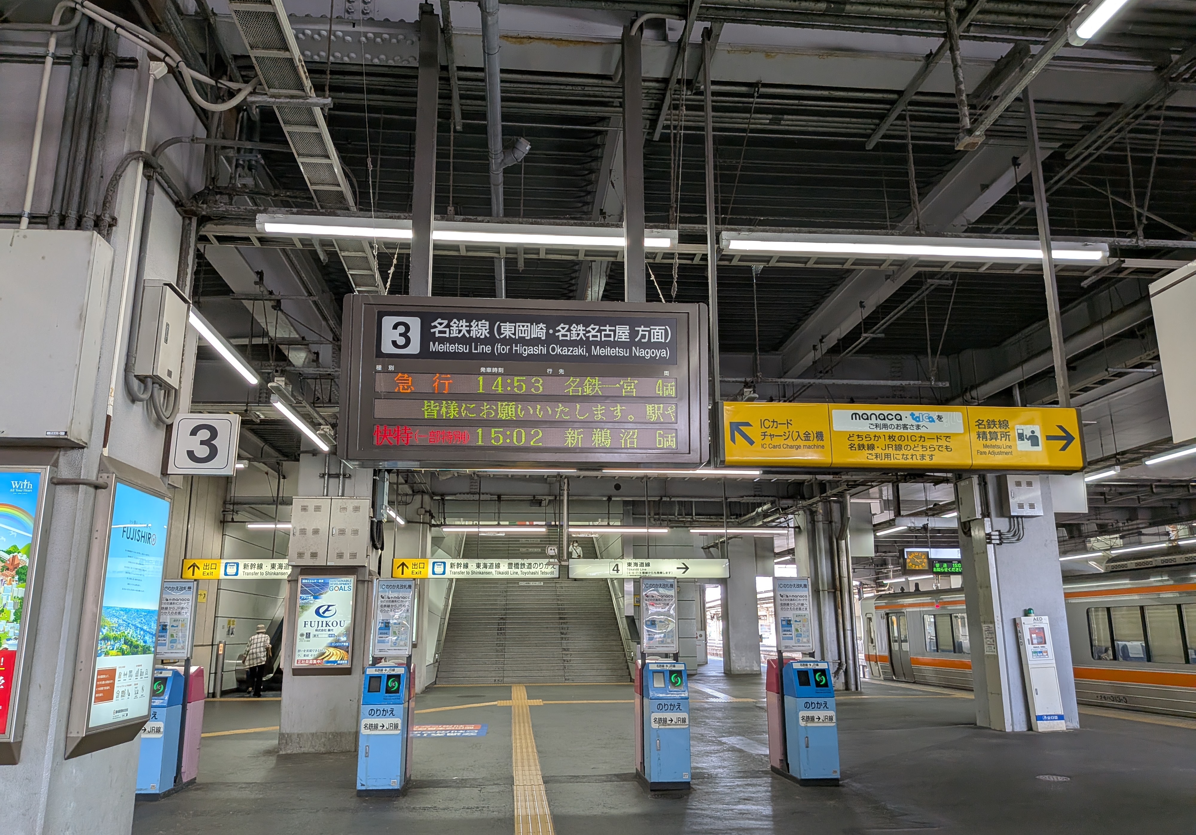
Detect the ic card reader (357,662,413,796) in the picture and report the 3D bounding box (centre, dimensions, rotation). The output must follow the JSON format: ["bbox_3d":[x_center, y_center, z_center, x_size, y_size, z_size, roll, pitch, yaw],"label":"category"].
[{"bbox_3d":[-2.163,3.147,8.513,0.375,1.190,1.040,1,-14,-6],"label":"ic card reader"}]

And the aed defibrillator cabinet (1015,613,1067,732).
[{"bbox_3d":[6.160,3.546,11.555,0.395,1.510,0.230,1,-13,-6],"label":"aed defibrillator cabinet"}]

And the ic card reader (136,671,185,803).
[{"bbox_3d":[-4.281,3.004,7.940,0.390,1.190,0.400,1,-13,-6],"label":"ic card reader"}]

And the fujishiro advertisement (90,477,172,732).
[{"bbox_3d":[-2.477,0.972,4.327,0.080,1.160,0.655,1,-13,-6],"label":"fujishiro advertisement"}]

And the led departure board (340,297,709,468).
[{"bbox_3d":[-0.373,-0.164,4.456,1.870,0.870,0.280,1,-13,-6],"label":"led departure board"}]

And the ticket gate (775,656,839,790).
[{"bbox_3d":[2.188,3.117,8.558,0.390,1.190,0.400,1,-13,-6],"label":"ticket gate"}]

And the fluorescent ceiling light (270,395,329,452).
[{"bbox_3d":[-3.342,0.123,9.438,0.080,0.080,2.420,1,-14,-6],"label":"fluorescent ceiling light"}]

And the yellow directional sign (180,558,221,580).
[{"bbox_3d":[-7.260,2.795,15.203,0.708,0.363,0.170,1,-14,-6],"label":"yellow directional sign"}]

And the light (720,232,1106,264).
[{"bbox_3d":[1.953,-1.033,5.036,2.420,0.075,0.080,1,-14,-6],"label":"light"}]

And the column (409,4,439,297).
[{"bbox_3d":[-0.978,-1.516,4.705,0.100,1.880,0.100,1,-13,-6],"label":"column"}]

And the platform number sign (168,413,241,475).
[{"bbox_3d":[-2.561,0.186,5.425,0.405,0.405,0.070,1,-14,-6],"label":"platform number sign"}]

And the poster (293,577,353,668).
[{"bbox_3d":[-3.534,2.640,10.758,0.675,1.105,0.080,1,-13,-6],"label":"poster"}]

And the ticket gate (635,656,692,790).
[{"bbox_3d":[0.645,3.151,8.642,0.375,1.190,1.040,1,-14,-6],"label":"ticket gate"}]

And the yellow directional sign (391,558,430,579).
[{"bbox_3d":[-3.517,2.844,15.586,0.703,0.360,0.170,1,-14,-6],"label":"yellow directional sign"}]

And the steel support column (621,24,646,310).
[{"bbox_3d":[0.205,-1.466,4.813,0.100,1.820,0.100,1,-13,-6],"label":"steel support column"}]

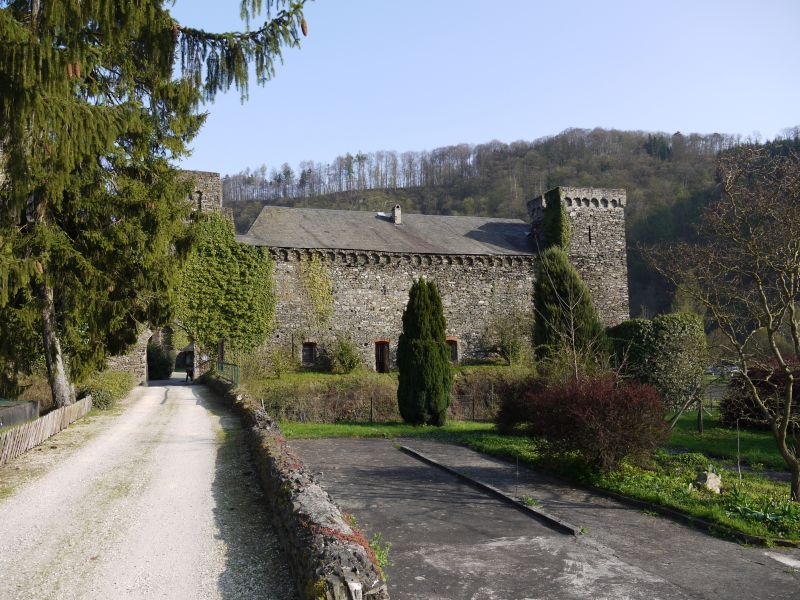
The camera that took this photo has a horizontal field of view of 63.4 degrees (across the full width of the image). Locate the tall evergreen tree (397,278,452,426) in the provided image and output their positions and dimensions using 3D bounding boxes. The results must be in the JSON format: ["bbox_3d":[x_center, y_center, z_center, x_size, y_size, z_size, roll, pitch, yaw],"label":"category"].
[{"bbox_3d":[0.888,1.837,23.228,1.964,5.242,1.964,0,-4,0],"label":"tall evergreen tree"}]

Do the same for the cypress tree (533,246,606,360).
[{"bbox_3d":[9.630,0.540,36.548,4.322,7.182,4.322,0,-4,0],"label":"cypress tree"}]

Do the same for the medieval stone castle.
[{"bbox_3d":[-1.056,-0.925,46.726,30.196,12.075,14.000,0,-4,-11],"label":"medieval stone castle"}]

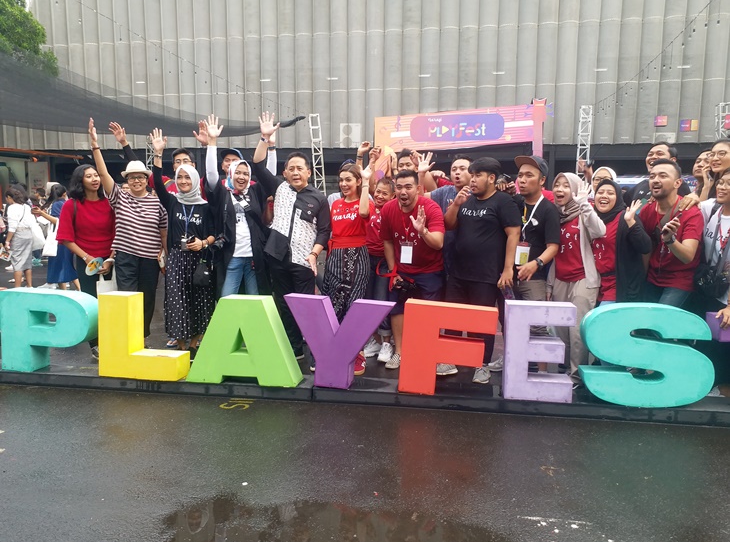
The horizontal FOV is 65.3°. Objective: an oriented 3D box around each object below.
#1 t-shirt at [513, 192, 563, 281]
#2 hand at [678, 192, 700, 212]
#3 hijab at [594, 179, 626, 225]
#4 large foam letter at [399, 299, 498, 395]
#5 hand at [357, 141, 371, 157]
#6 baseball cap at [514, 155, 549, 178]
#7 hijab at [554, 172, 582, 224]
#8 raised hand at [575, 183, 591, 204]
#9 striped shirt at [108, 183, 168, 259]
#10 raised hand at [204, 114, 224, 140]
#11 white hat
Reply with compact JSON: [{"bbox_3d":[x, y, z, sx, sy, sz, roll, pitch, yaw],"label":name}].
[{"bbox_3d":[1.315,-0.250,4.380,0.280,0.660,0.460,-7,10,-44],"label":"t-shirt"},{"bbox_3d":[2.318,-0.496,4.068,0.150,0.140,0.120,4,8,25],"label":"hand"},{"bbox_3d":[1.763,-0.492,4.090,0.220,0.325,0.240,6,9,36],"label":"hijab"},{"bbox_3d":[0.564,0.528,3.836,0.600,0.595,0.195,5,6,11],"label":"large foam letter"},{"bbox_3d":[-0.013,-1.013,4.750,0.115,0.140,0.090,0,7,0],"label":"hand"},{"bbox_3d":[1.269,-0.796,4.340,0.265,0.150,0.180,9,-1,-38],"label":"baseball cap"},{"bbox_3d":[1.421,-0.512,3.966,0.215,0.345,0.240,7,10,42],"label":"hijab"},{"bbox_3d":[1.483,-0.532,3.883,0.125,0.160,0.080,3,8,20],"label":"raised hand"},{"bbox_3d":[-1.971,-0.431,4.956,0.490,0.630,0.280,-2,7,-15],"label":"striped shirt"},{"bbox_3d":[-1.123,-1.078,4.250,0.140,0.190,0.070,0,7,-5],"label":"raised hand"},{"bbox_3d":[-1.943,-0.864,4.851,0.260,0.145,0.280,-2,8,-18],"label":"white hat"}]

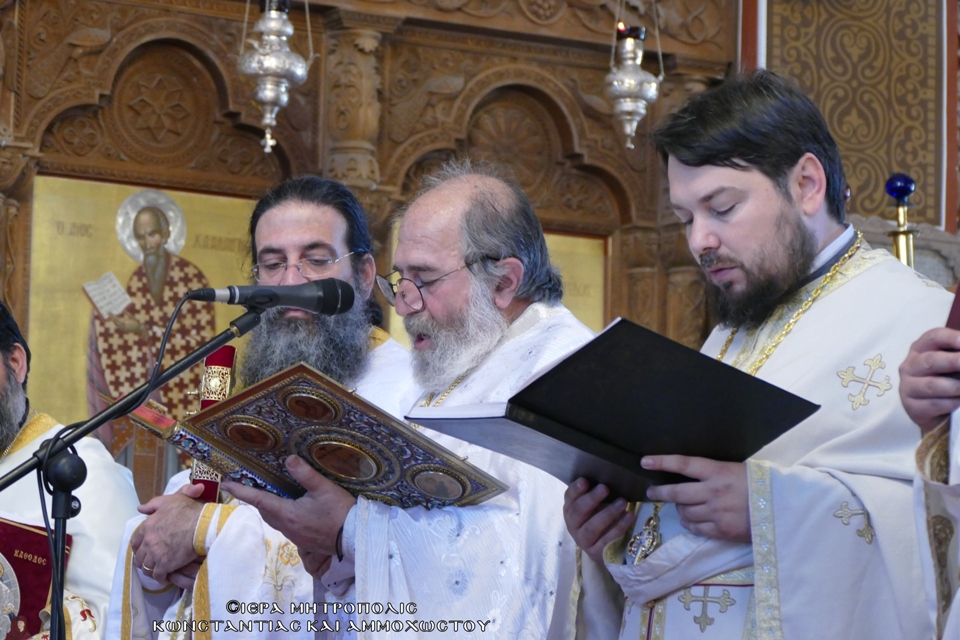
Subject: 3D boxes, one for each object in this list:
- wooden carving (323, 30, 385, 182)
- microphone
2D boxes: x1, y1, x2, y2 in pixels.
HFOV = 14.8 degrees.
[{"bbox_3d":[-0.253,-0.450,7.800,0.122,0.318,0.080,6,-9,-30],"label":"wooden carving"},{"bbox_3d":[-0.283,-0.032,5.000,0.230,0.051,0.051,1,-7,-15],"label":"microphone"}]

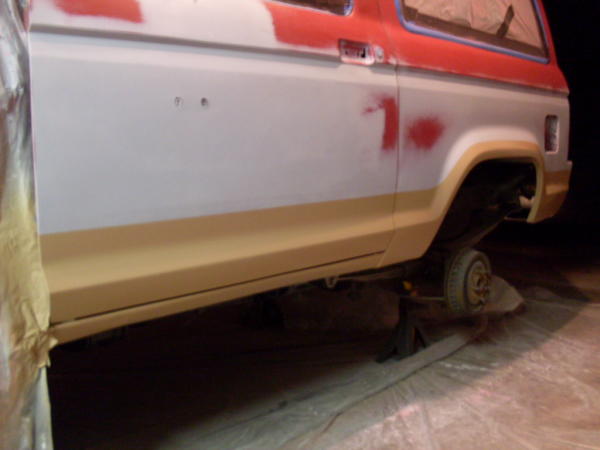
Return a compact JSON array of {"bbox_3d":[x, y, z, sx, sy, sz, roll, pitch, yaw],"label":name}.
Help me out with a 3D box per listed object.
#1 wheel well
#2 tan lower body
[{"bbox_3d":[0.638,-0.126,2.720,0.330,0.320,0.870,8,11,44],"label":"wheel well"},{"bbox_3d":[0.322,-0.092,2.338,0.290,0.420,2.640,8,11,44],"label":"tan lower body"}]

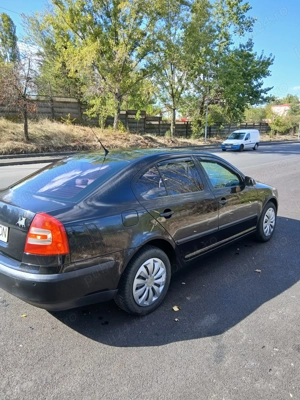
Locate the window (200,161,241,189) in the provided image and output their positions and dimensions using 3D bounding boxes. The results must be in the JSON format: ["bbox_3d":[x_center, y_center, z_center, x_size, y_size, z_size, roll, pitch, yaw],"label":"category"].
[{"bbox_3d":[0.871,-0.316,3.597,0.710,0.370,0.050,-13,-10,-44],"label":"window"}]

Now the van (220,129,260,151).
[{"bbox_3d":[7.815,-5.108,25.694,1.720,1.810,4.300,9,15,38],"label":"van"}]

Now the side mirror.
[{"bbox_3d":[1.229,-0.229,3.674,0.180,0.145,0.120,11,17,43],"label":"side mirror"}]

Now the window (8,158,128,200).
[{"bbox_3d":[-0.776,-0.241,2.935,1.220,0.090,0.780,11,38,43],"label":"window"}]

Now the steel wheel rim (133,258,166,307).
[{"bbox_3d":[-0.032,0.738,2.769,0.130,0.430,0.430,11,17,43],"label":"steel wheel rim"}]

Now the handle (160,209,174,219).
[{"bbox_3d":[0.161,0.128,2.720,0.055,0.075,0.190,11,17,43],"label":"handle"}]

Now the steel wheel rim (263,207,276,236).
[{"bbox_3d":[1.770,0.334,4.568,0.130,0.430,0.430,11,17,43],"label":"steel wheel rim"}]

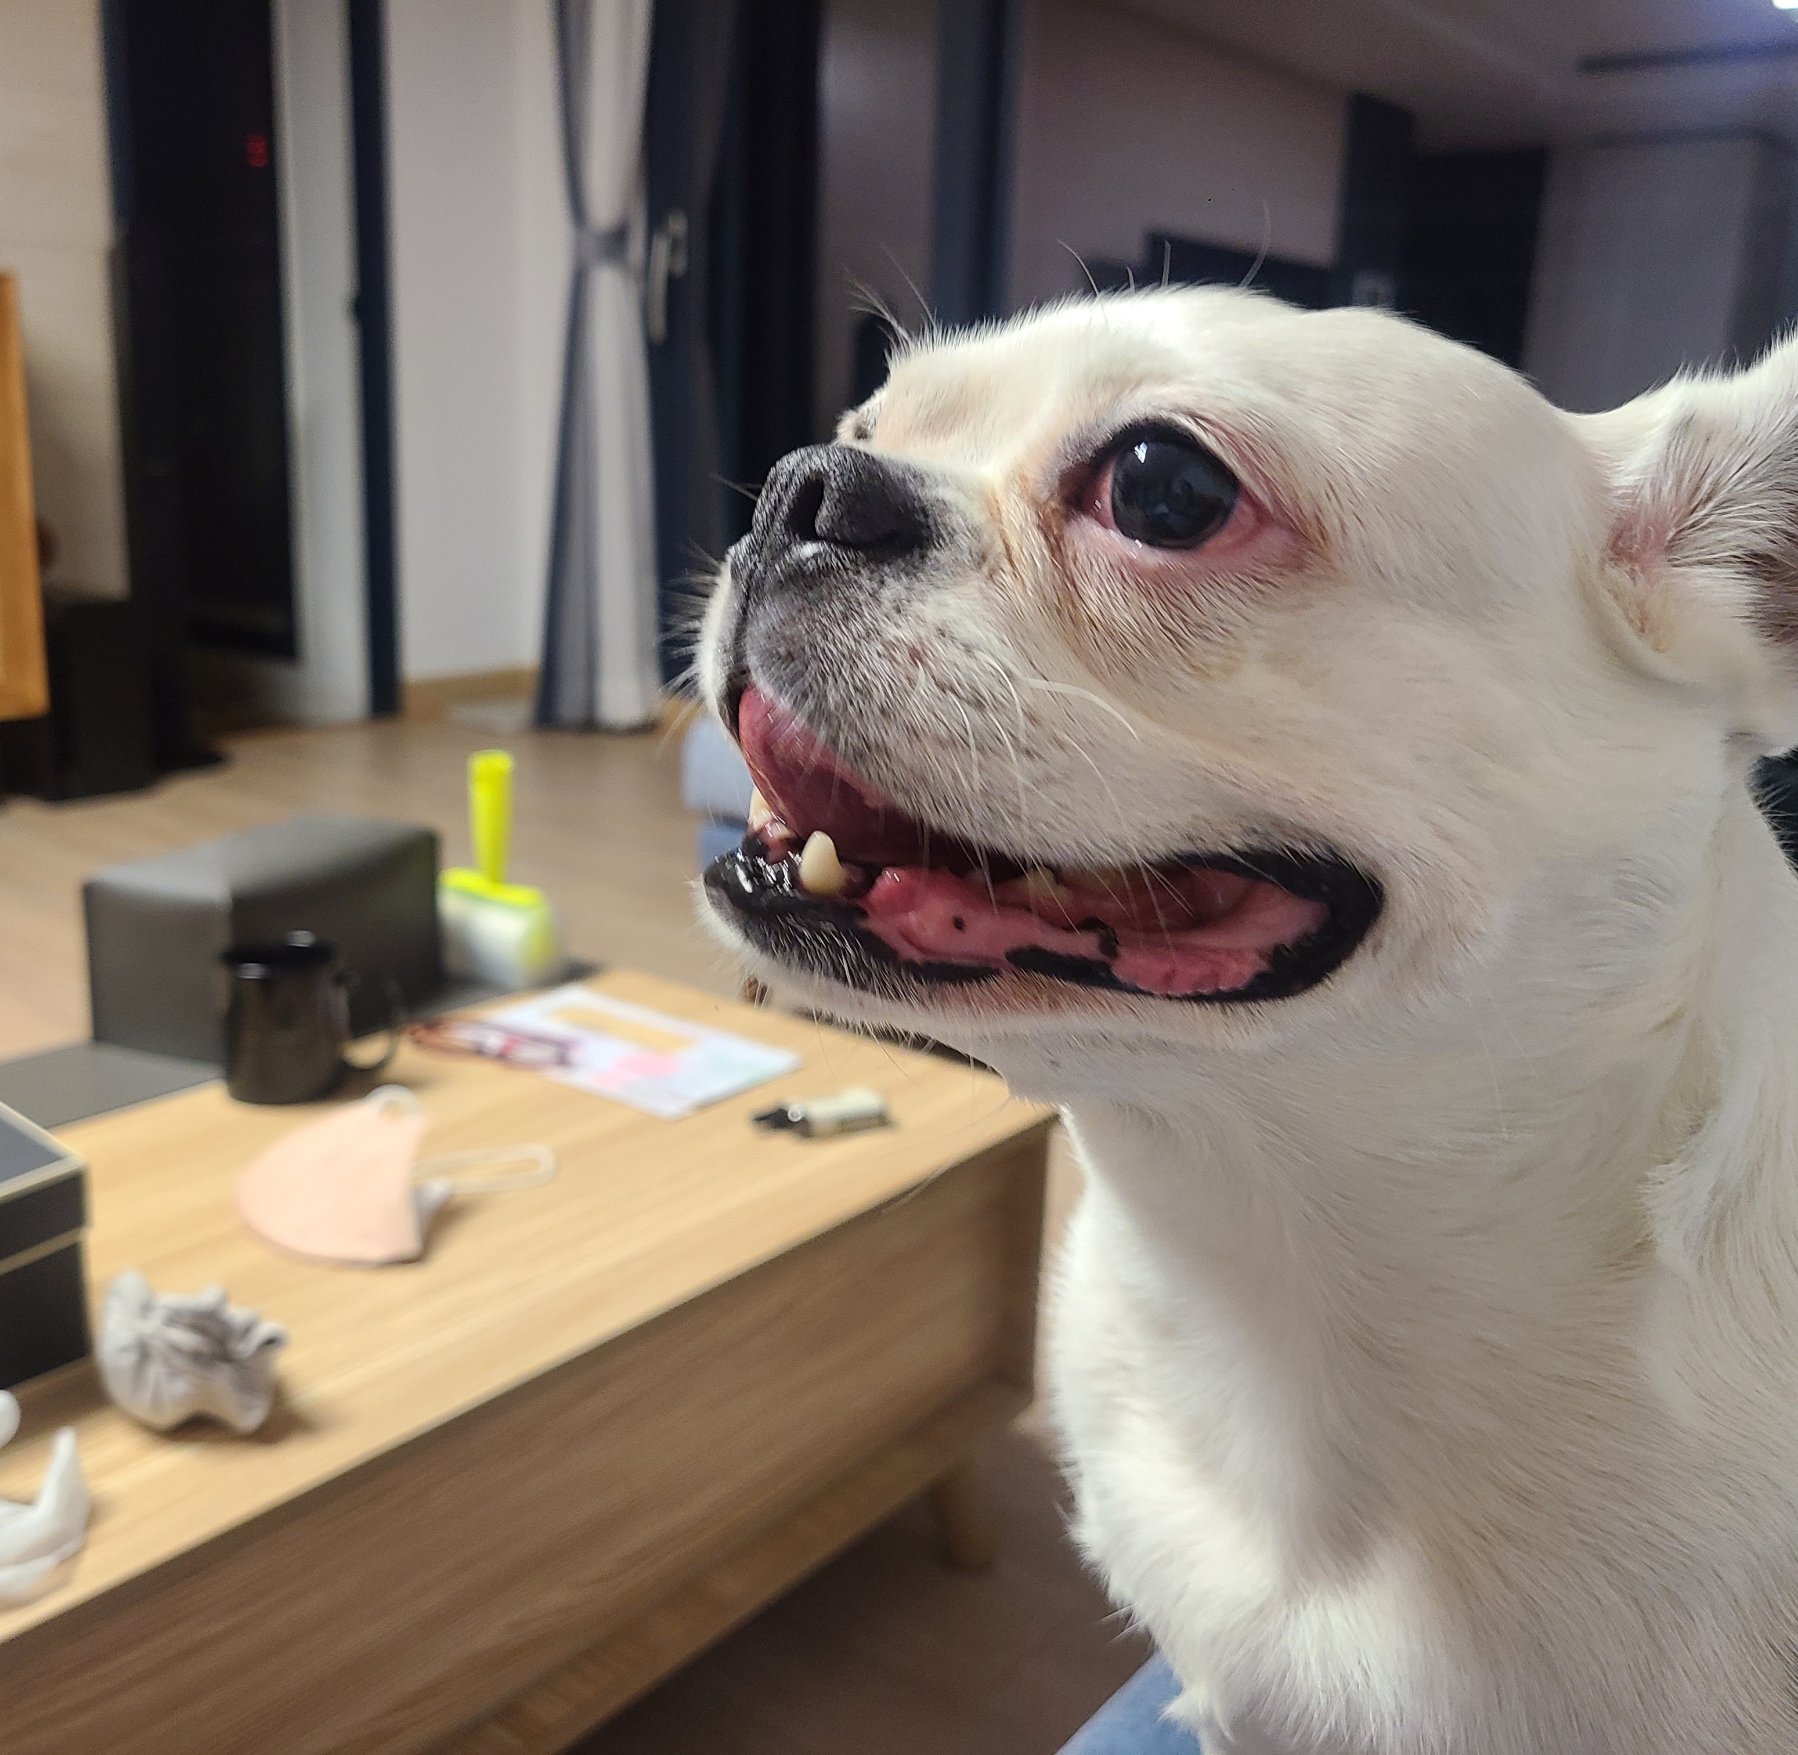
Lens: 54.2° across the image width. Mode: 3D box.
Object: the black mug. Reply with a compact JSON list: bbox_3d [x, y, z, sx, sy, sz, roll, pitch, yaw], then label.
[{"bbox_3d":[-0.391,0.092,1.177,0.113,0.095,0.075,-2,15,-19],"label":"black mug"}]

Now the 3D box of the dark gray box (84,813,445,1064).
[{"bbox_3d":[-0.482,0.045,1.361,0.128,0.132,0.232,9,16,23],"label":"dark gray box"}]

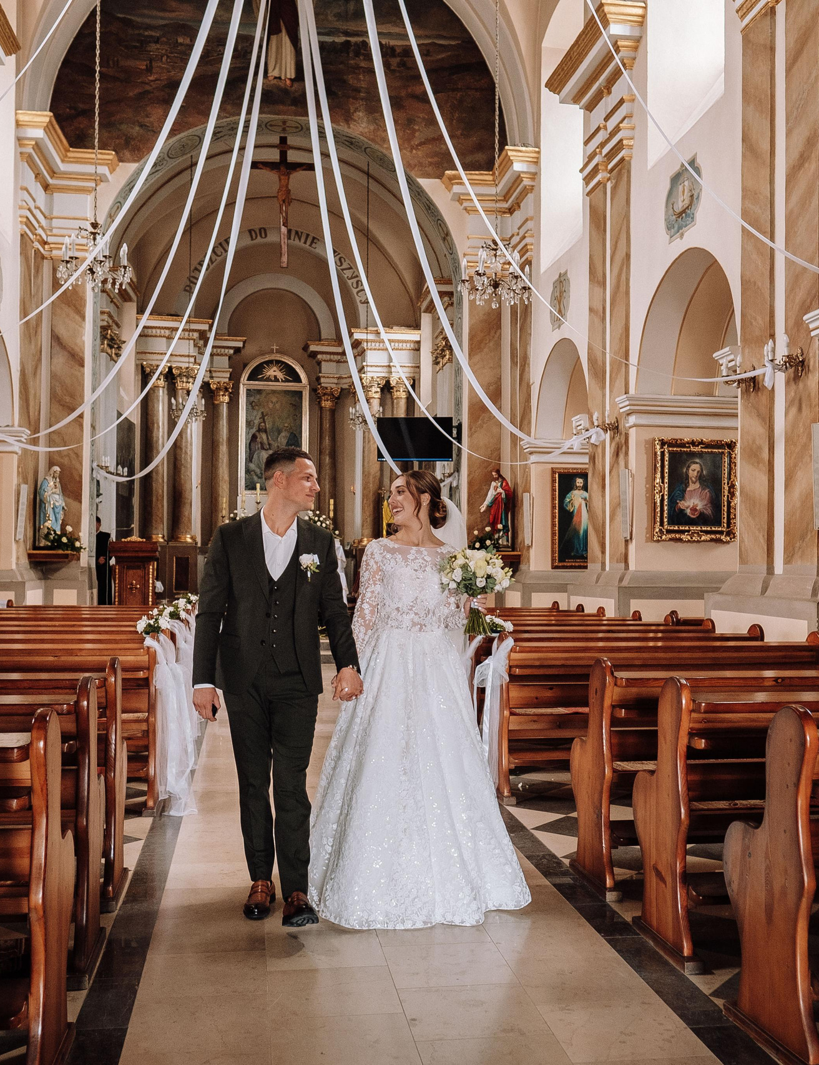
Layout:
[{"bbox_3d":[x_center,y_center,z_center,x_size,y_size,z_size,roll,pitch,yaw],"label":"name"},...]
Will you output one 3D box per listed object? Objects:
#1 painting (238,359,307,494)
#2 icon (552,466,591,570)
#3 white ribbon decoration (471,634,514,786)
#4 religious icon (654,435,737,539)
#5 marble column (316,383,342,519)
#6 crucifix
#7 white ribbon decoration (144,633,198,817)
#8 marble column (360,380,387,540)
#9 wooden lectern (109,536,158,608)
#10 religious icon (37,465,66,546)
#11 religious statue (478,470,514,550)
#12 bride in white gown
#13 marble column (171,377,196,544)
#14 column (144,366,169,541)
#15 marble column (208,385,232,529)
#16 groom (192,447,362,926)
[{"bbox_3d":[-2.511,-1.986,19.849,1.265,2.545,0.150,1,-2,-9],"label":"painting"},{"bbox_3d":[2.355,-0.196,14.956,0.760,1.425,0.080,1,-2,-9],"label":"icon"},{"bbox_3d":[0.474,1.022,6.214,0.260,0.860,0.300,1,-2,-9],"label":"white ribbon decoration"},{"bbox_3d":[2.976,-0.442,11.149,0.932,1.108,0.090,1,-2,-9],"label":"religious icon"},{"bbox_3d":[-1.432,-1.200,18.941,0.420,2.870,0.420,1,-2,-9],"label":"marble column"},{"bbox_3d":[-1.872,-4.849,15.757,0.882,1.961,0.250,1,-2,-9],"label":"crucifix"},{"bbox_3d":[-1.317,1.049,5.928,0.296,0.997,0.340,1,-2,-9],"label":"white ribbon decoration"},{"bbox_3d":[-0.642,-1.255,18.449,0.460,2.803,0.460,1,-2,-9],"label":"marble column"},{"bbox_3d":[-3.825,0.757,14.881,0.660,1.345,0.500,1,-2,-9],"label":"wooden lectern"},{"bbox_3d":[-4.526,-0.340,13.491,0.300,1.010,0.280,2,-2,-37],"label":"religious icon"},{"bbox_3d":[1.177,-0.319,14.352,0.400,1.080,0.360,0,-2,23],"label":"religious statue"},{"bbox_3d":[0.047,0.626,4.357,0.889,1.772,0.820,0,-2,1],"label":"bride in white gown"},{"bbox_3d":[-3.692,-1.271,17.388,0.410,2.868,0.410,1,-2,-9],"label":"marble column"},{"bbox_3d":[-4.101,-1.293,17.225,0.410,2.894,0.410,1,-2,-9],"label":"column"},{"bbox_3d":[-3.308,-1.222,18.658,0.420,2.856,0.420,1,-2,-9],"label":"marble column"},{"bbox_3d":[-0.513,0.576,4.185,0.650,1.815,0.450,1,-2,-9],"label":"groom"}]

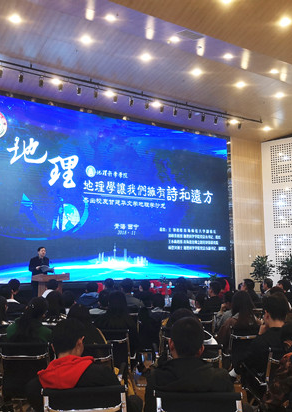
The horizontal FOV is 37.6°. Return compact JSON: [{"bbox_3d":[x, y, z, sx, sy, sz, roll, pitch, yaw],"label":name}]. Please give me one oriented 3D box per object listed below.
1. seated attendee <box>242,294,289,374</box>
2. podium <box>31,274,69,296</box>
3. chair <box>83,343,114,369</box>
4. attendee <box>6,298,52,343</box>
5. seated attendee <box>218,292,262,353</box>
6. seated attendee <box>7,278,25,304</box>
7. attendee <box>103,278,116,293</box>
[{"bbox_3d":[1.024,1.483,4.020,0.550,1.340,0.780,3,-8,-22],"label":"seated attendee"},{"bbox_3d":[-2.138,2.091,9.537,0.780,1.150,0.520,4,-9,-31],"label":"podium"},{"bbox_3d":[-0.588,1.720,4.069,0.540,0.880,0.580,0,-8,-4],"label":"chair"},{"bbox_3d":[-1.125,1.554,4.281,0.500,1.290,0.750,0,-8,-2],"label":"attendee"},{"bbox_3d":[1.057,1.666,5.217,0.520,1.290,0.750,3,-8,-22],"label":"seated attendee"},{"bbox_3d":[-2.020,1.876,6.804,0.500,1.320,0.750,0,-8,-2],"label":"seated attendee"},{"bbox_3d":[-0.739,2.092,8.451,0.500,1.310,0.750,1,-8,-10],"label":"attendee"}]

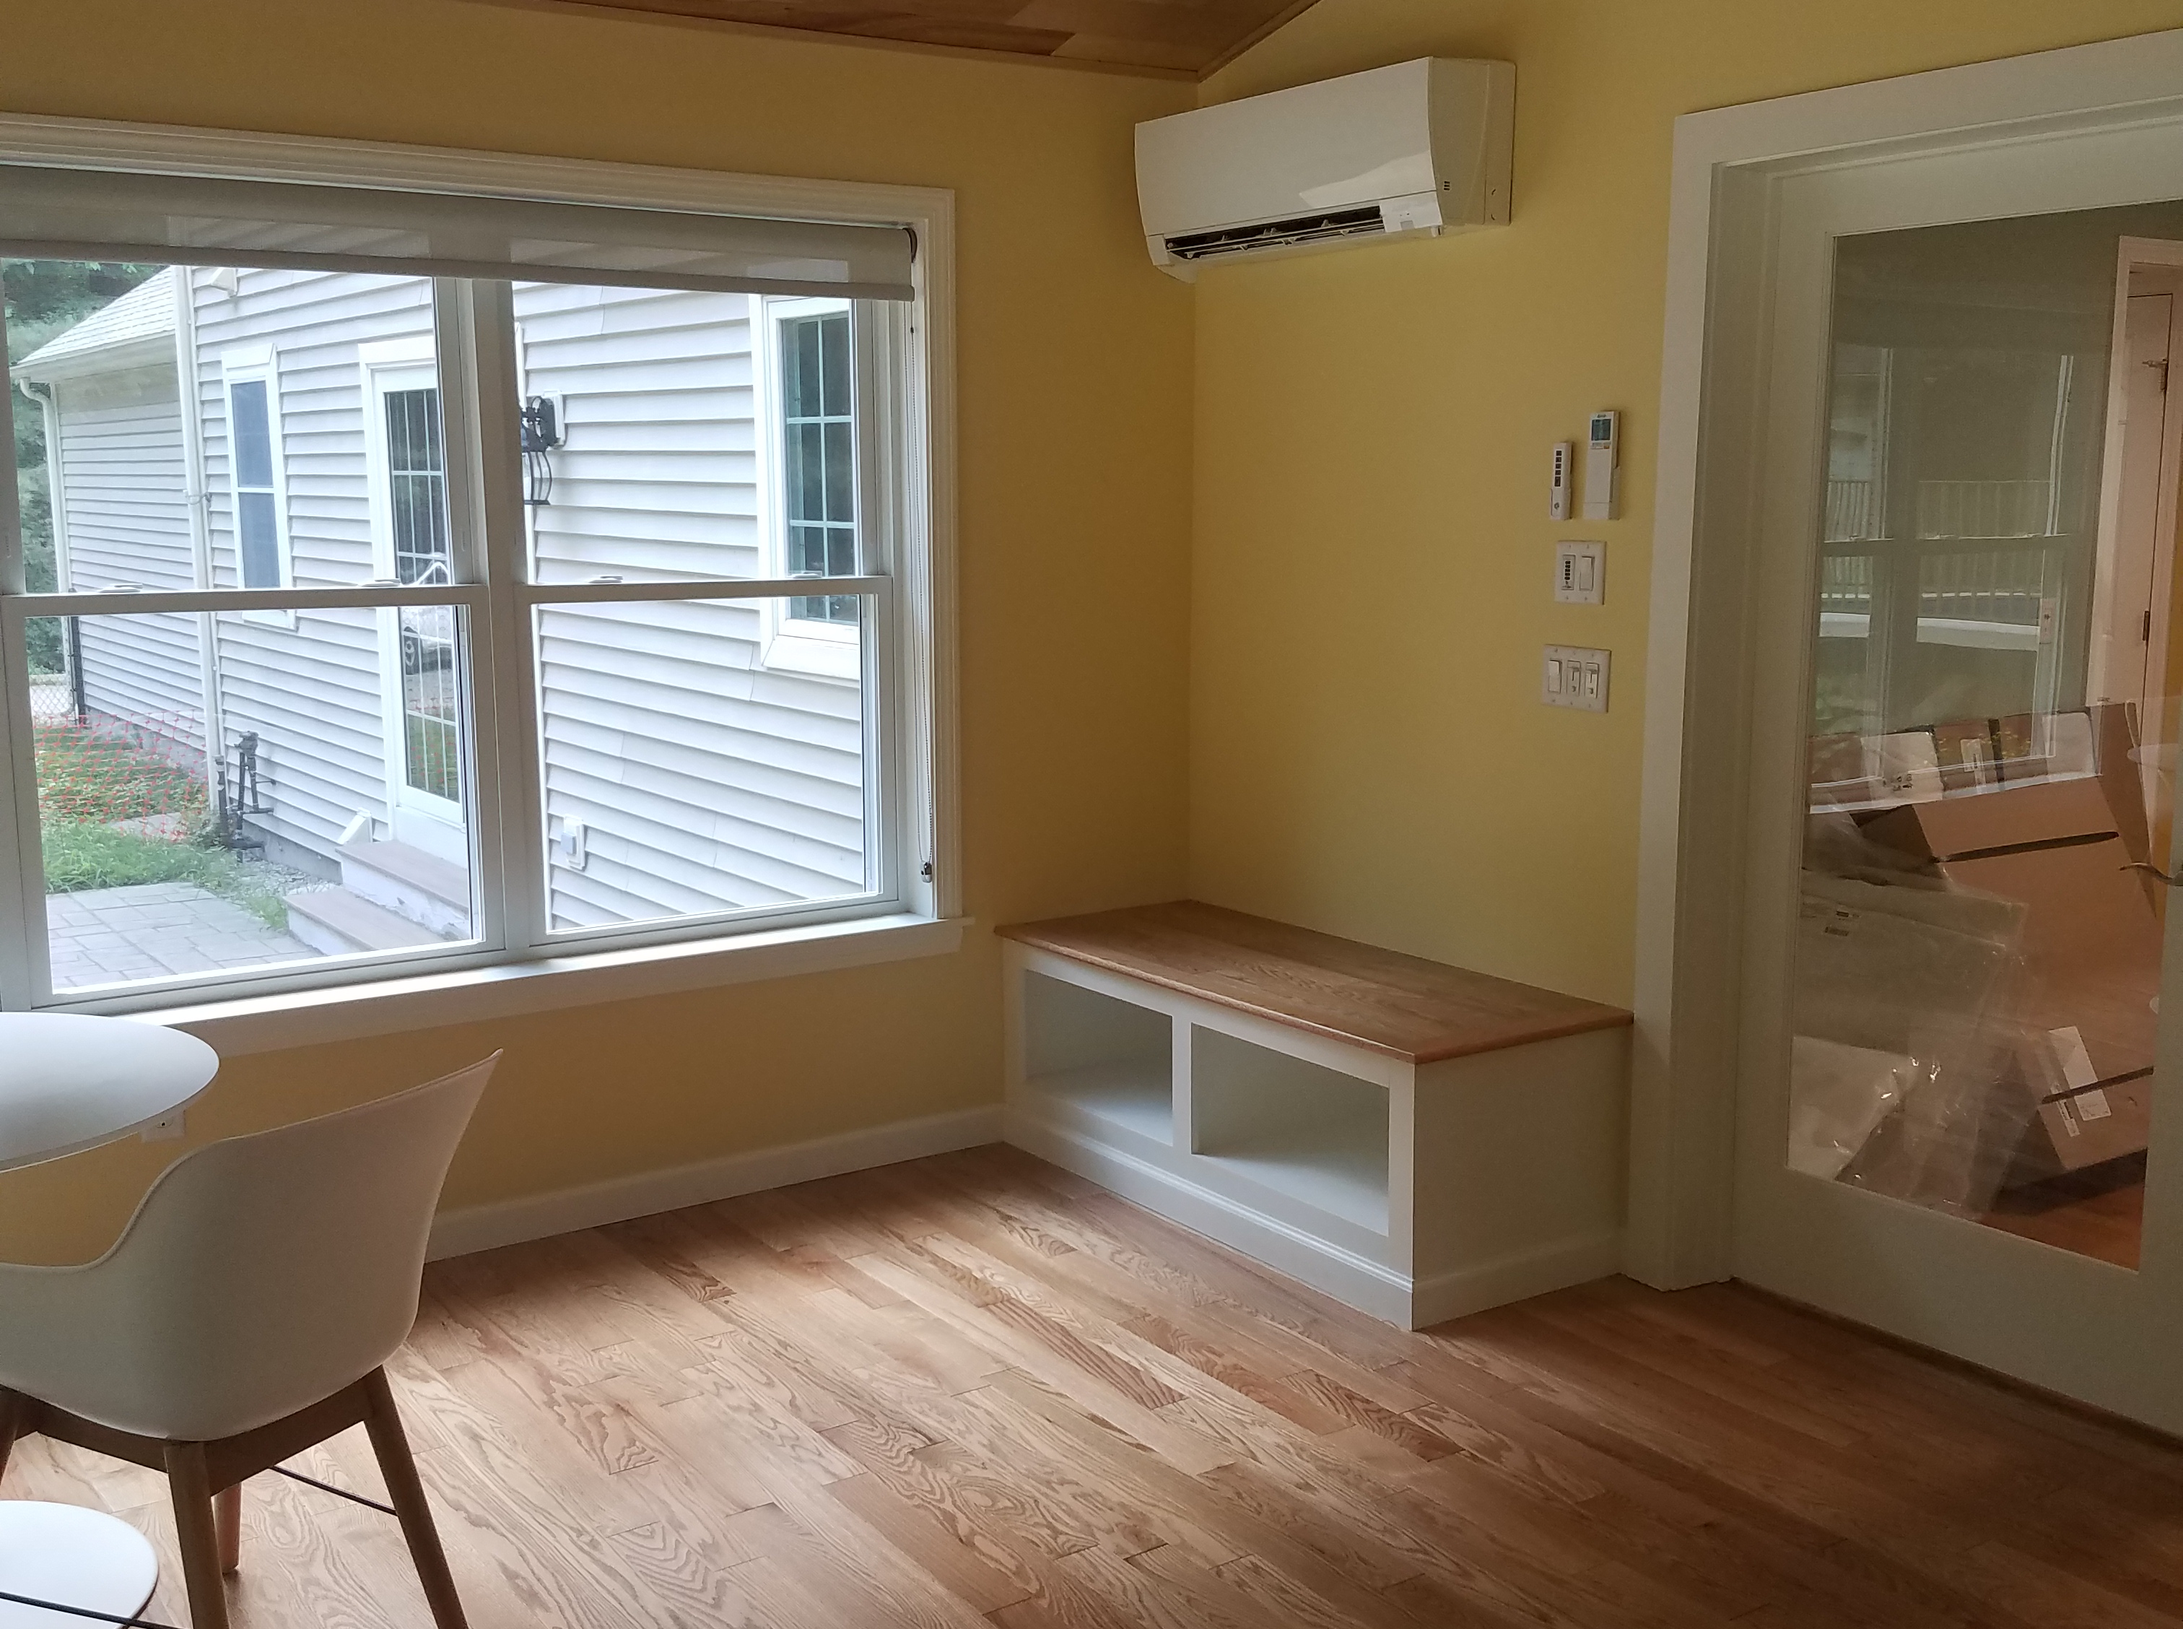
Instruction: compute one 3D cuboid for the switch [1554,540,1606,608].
[{"bbox_3d":[0.906,-0.445,4.064,0.012,0.114,0.117,-6,11,-34],"label":"switch"}]

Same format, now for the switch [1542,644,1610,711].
[{"bbox_3d":[0.907,-0.252,4.094,0.012,0.114,0.162,-6,11,-34],"label":"switch"}]

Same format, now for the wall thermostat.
[{"bbox_3d":[0.931,-0.634,3.984,0.025,0.191,0.058,-6,11,-34],"label":"wall thermostat"}]

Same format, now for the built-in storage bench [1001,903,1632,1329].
[{"bbox_3d":[0.400,0.559,4.505,0.536,0.504,1.358,-6,11,-34],"label":"built-in storage bench"}]

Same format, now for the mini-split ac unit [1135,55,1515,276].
[{"bbox_3d":[0.440,-1.286,4.428,0.225,0.321,0.922,-6,11,-34],"label":"mini-split ac unit"}]

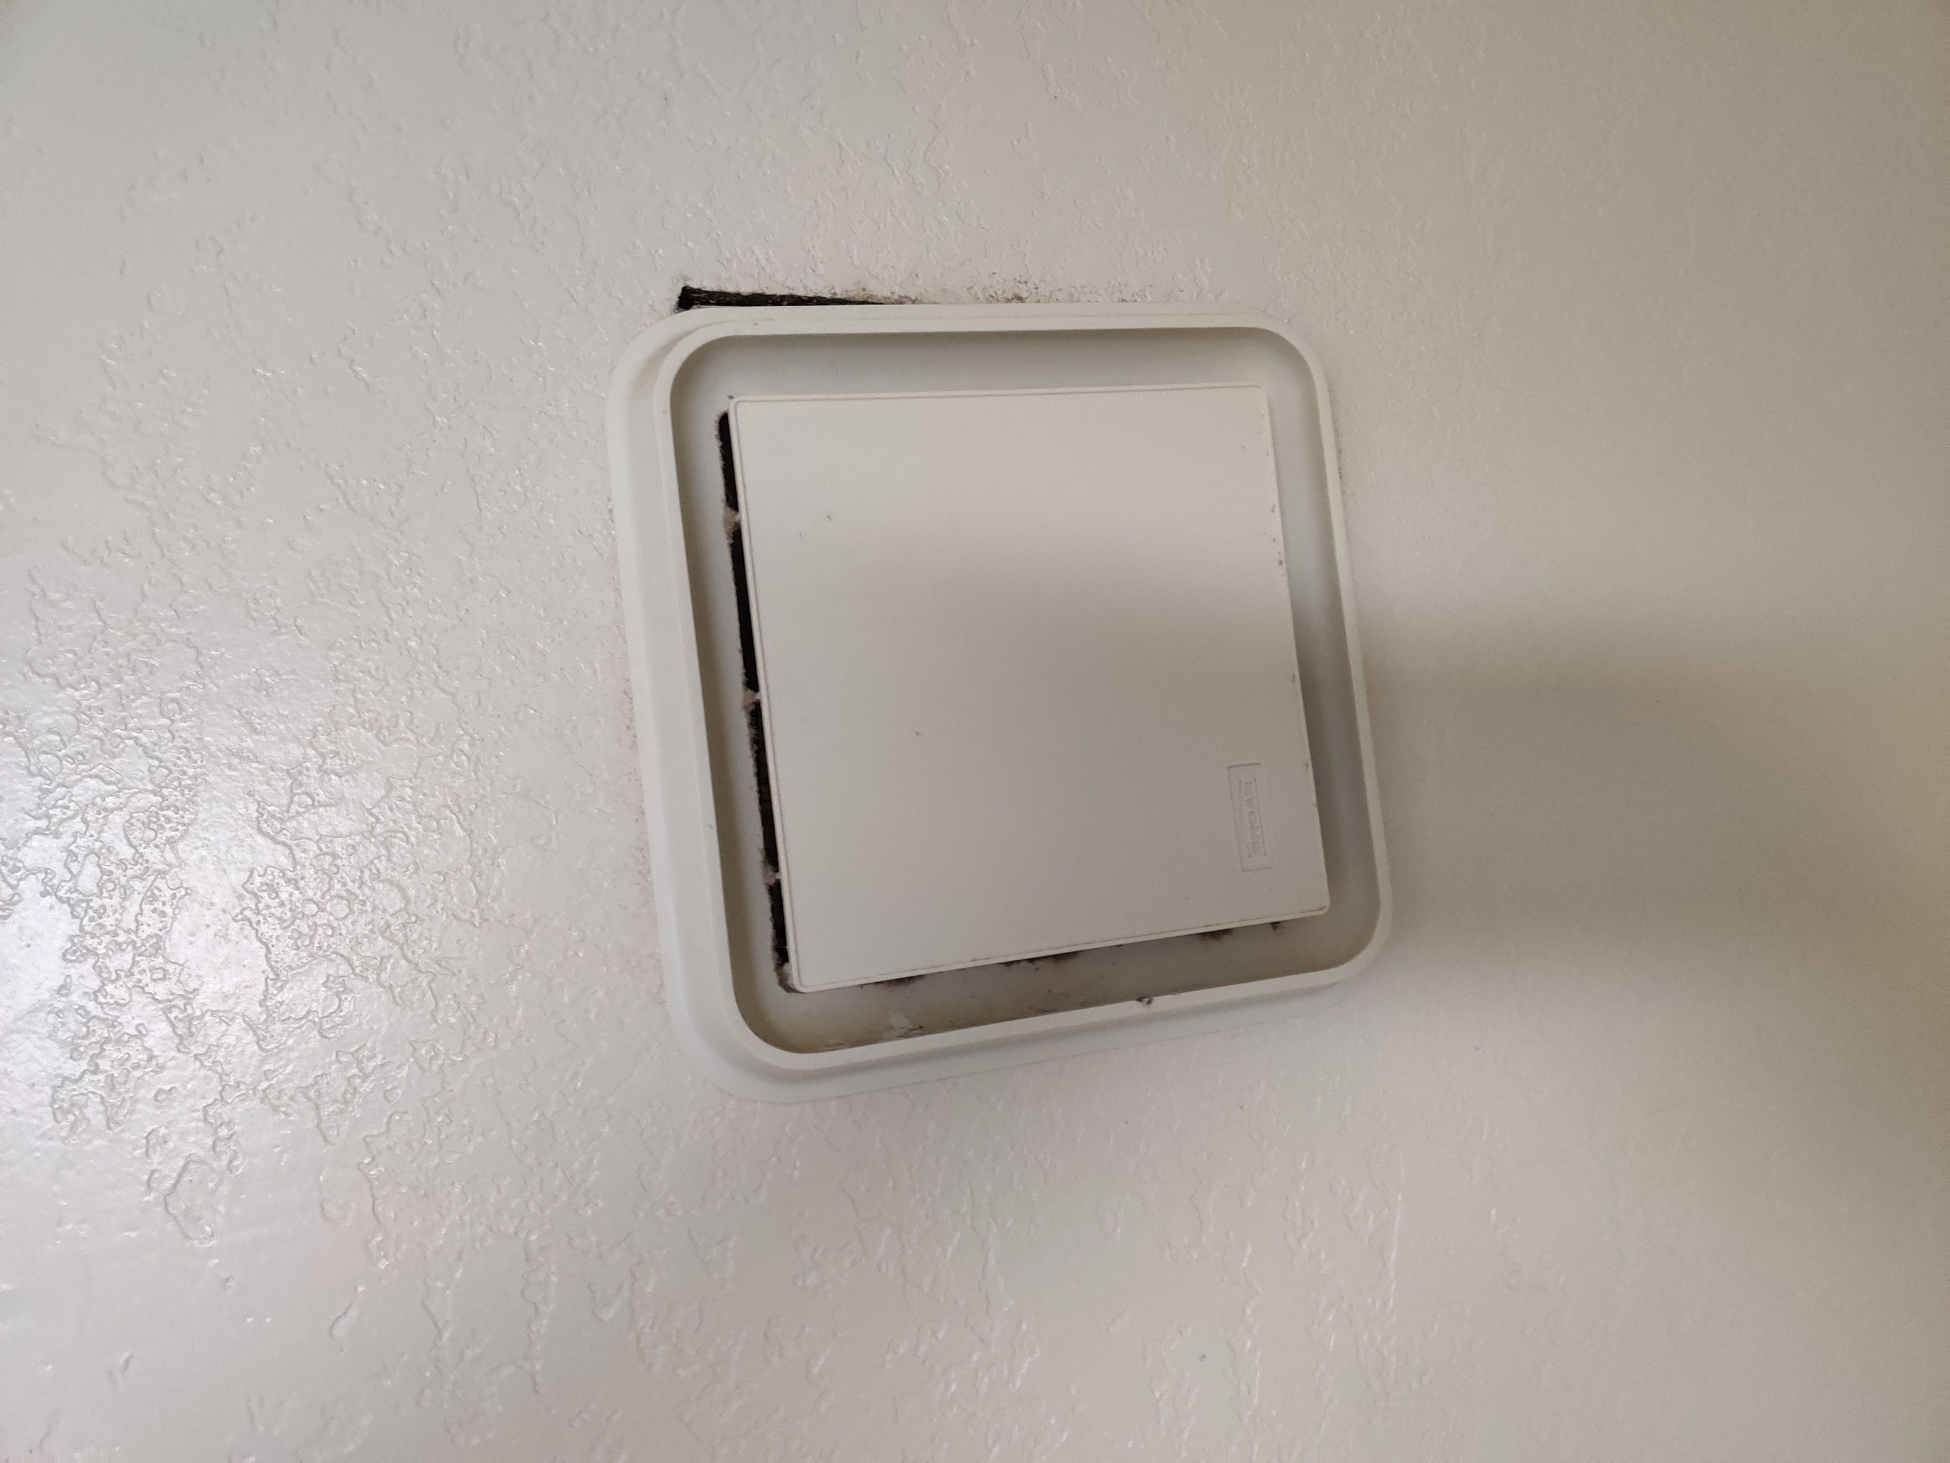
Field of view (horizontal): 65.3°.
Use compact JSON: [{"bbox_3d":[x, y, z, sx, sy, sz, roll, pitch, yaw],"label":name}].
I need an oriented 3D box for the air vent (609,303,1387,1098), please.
[{"bbox_3d":[0.018,-0.018,0.469,0.238,0.025,0.240,-6,-93,-18],"label":"air vent"}]

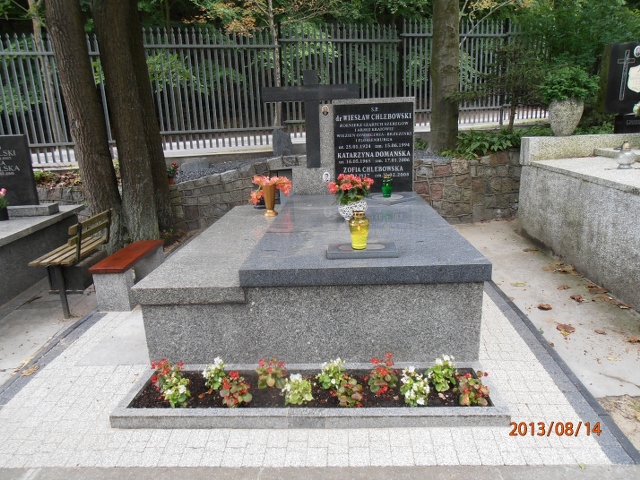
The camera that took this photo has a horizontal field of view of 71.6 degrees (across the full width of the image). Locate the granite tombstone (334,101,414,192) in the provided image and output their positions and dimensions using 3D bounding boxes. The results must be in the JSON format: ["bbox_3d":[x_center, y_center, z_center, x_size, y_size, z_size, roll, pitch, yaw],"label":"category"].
[{"bbox_3d":[0.635,-1.071,5.221,0.900,1.020,0.035,-1,15,3],"label":"granite tombstone"}]

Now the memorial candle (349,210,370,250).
[{"bbox_3d":[0.255,-0.070,2.868,0.130,0.252,0.130,-1,15,3],"label":"memorial candle"}]

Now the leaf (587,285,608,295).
[{"bbox_3d":[2.335,0.412,3.727,0.165,0.030,0.130,8,17,32],"label":"leaf"}]

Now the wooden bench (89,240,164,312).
[{"bbox_3d":[-1.704,0.308,4.048,0.285,0.385,0.890,-1,15,3],"label":"wooden bench"}]

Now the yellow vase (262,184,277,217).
[{"bbox_3d":[-0.537,-0.428,4.778,0.145,0.335,0.145,-1,15,3],"label":"yellow vase"}]

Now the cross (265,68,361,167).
[{"bbox_3d":[-0.093,-1.398,5.205,1.100,1.105,0.120,-1,15,3],"label":"cross"}]

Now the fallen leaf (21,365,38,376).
[{"bbox_3d":[-1.878,0.842,2.885,0.110,0.025,0.100,-13,18,-35],"label":"fallen leaf"}]

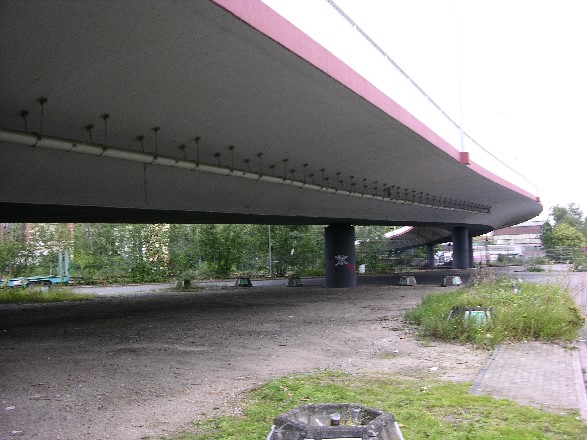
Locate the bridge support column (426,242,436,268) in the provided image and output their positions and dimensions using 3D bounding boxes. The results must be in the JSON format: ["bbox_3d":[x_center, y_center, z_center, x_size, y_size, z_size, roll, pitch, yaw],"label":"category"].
[{"bbox_3d":[23.919,6.214,103.000,1.340,4.200,1.340,-1,-3,0],"label":"bridge support column"}]

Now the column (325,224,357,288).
[{"bbox_3d":[2.453,1.922,31.401,1.609,3.254,1.609,-2,-4,4],"label":"column"}]

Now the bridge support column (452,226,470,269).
[{"bbox_3d":[14.422,2.398,51.000,1.340,3.500,1.340,-1,-3,0],"label":"bridge support column"}]

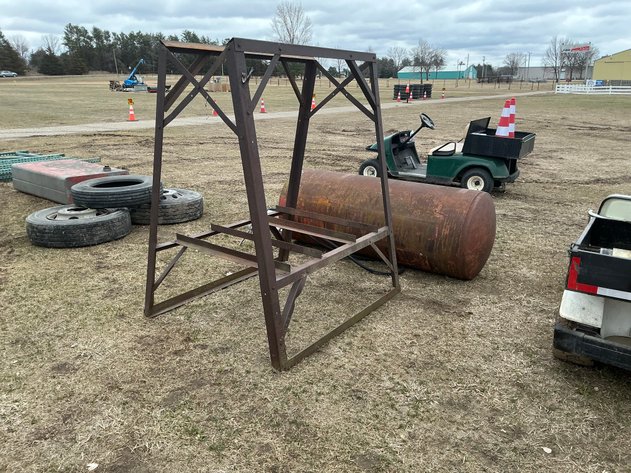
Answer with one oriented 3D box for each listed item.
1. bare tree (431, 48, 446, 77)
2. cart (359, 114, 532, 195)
[{"bbox_3d":[33.745,-47.325,140.000,4.400,8.338,4.400,1,17,0],"label":"bare tree"},{"bbox_3d":[2.008,-1.376,8.119,2.580,1.170,1.200,9,19,26],"label":"cart"}]

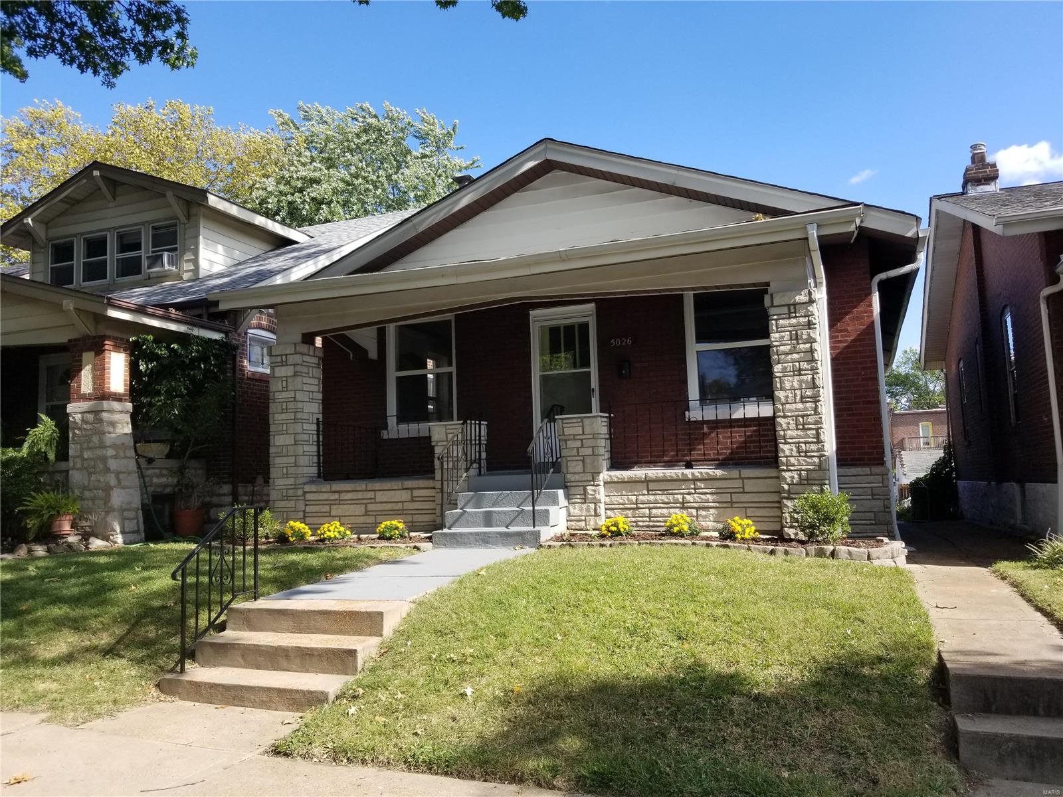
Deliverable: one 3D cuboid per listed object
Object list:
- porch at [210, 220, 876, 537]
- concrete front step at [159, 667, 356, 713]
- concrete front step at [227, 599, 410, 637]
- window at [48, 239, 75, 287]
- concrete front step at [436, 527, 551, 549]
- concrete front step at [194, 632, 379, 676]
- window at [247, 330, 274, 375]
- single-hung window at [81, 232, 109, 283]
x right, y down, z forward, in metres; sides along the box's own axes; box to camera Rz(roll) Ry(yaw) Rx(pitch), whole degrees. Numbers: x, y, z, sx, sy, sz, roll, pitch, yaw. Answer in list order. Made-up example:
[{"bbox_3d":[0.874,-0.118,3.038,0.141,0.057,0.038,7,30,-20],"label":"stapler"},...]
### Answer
[{"bbox_3d":[-0.001,0.053,10.396,8.150,3.320,2.350,-4,-7,21],"label":"porch"},{"bbox_3d":[-1.710,1.814,5.010,1.290,0.143,0.330,-4,-7,21],"label":"concrete front step"},{"bbox_3d":[-1.493,1.538,5.637,1.285,0.167,0.380,-4,-7,21],"label":"concrete front step"},{"bbox_3d":[-9.895,-2.823,16.881,0.790,1.050,0.100,-4,-7,21],"label":"window"},{"bbox_3d":[-0.429,1.506,8.562,1.255,0.177,0.310,-4,-7,21],"label":"concrete front step"},{"bbox_3d":[-1.605,1.677,5.311,1.285,0.169,0.340,-4,-7,21],"label":"concrete front step"},{"bbox_3d":[-4.642,-0.801,13.707,0.100,0.745,0.770,-4,-6,20],"label":"window"},{"bbox_3d":[-9.000,-2.865,16.537,0.790,1.050,0.100,-4,-7,21],"label":"single-hung window"}]

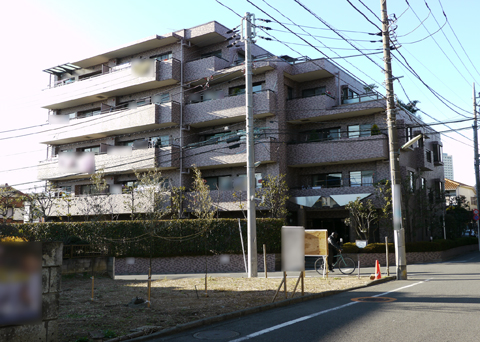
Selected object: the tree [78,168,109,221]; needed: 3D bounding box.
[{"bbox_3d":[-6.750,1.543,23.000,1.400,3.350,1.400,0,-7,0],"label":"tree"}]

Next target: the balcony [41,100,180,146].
[{"bbox_3d":[-9.684,-3.279,36.130,13.350,1.400,1.350,-5,-8,34],"label":"balcony"}]

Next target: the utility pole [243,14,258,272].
[{"bbox_3d":[0.411,-1.132,19.379,0.550,10.350,0.450,0,-7,0],"label":"utility pole"}]

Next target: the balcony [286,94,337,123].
[{"bbox_3d":[4.552,-3.850,31.824,2.700,1.380,1.400,-5,-8,34],"label":"balcony"}]

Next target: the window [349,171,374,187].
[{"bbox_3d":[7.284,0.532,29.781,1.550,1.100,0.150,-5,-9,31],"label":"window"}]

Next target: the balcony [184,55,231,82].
[{"bbox_3d":[-2.142,-6.370,32.395,2.500,1.250,1.500,-5,-9,31],"label":"balcony"}]

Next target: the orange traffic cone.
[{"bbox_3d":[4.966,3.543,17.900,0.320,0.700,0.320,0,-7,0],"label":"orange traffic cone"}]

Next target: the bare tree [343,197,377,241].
[{"bbox_3d":[6.133,2.575,25.200,1.700,2.550,1.600,0,-7,0],"label":"bare tree"}]

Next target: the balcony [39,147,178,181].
[{"bbox_3d":[-9.406,-0.342,34.842,12.300,1.300,1.600,-5,-9,31],"label":"balcony"}]

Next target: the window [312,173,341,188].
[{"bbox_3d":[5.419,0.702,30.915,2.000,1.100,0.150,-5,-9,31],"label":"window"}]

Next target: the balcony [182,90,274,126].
[{"bbox_3d":[-0.656,-3.803,31.937,6.520,1.400,1.100,-5,-8,34],"label":"balcony"}]

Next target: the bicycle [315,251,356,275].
[{"bbox_3d":[3.734,3.591,19.645,1.660,1.000,0.500,1,-8,-11],"label":"bicycle"}]

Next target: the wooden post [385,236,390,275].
[{"bbox_3d":[5.638,3.250,19.066,0.100,1.500,0.100,0,-7,0],"label":"wooden post"}]

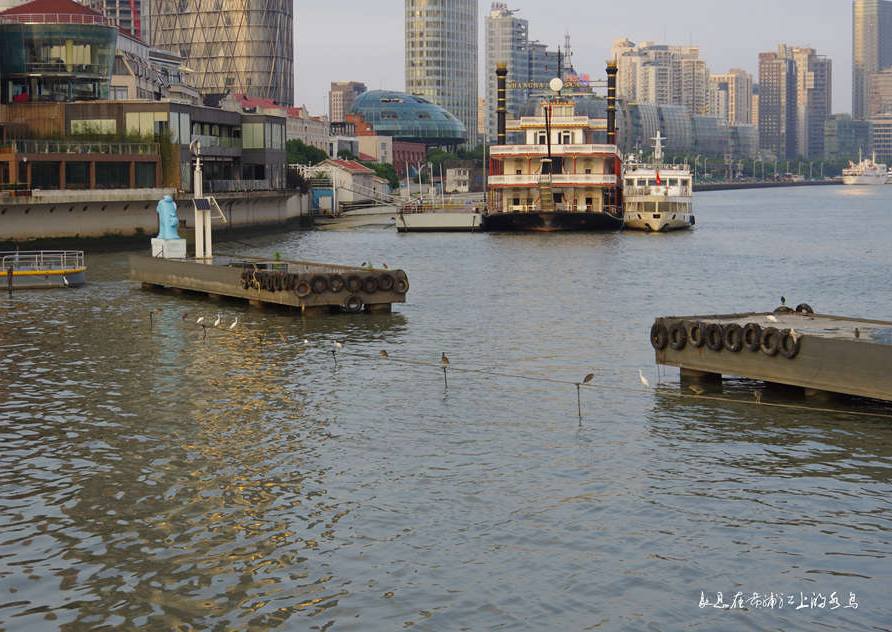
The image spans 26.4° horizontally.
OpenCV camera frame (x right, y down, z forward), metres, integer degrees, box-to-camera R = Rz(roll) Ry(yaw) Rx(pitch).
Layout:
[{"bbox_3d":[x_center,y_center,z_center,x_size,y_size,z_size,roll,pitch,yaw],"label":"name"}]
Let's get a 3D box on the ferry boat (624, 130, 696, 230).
[{"bbox_3d":[28.693,-18.258,256.239,8.700,12.900,36.000,0,4,6],"label":"ferry boat"}]

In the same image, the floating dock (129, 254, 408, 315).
[{"bbox_3d":[-10.912,-2.057,107.943,6.100,2.000,27.500,-2,5,-27],"label":"floating dock"}]

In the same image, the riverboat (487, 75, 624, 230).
[{"bbox_3d":[16.385,-23.119,267.846,17.300,20.800,62.000,0,4,6],"label":"riverboat"}]

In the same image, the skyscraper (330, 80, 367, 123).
[{"bbox_3d":[-74.976,-141.610,1453.540,21.000,77.000,21.000,-3,5,-36],"label":"skyscraper"}]

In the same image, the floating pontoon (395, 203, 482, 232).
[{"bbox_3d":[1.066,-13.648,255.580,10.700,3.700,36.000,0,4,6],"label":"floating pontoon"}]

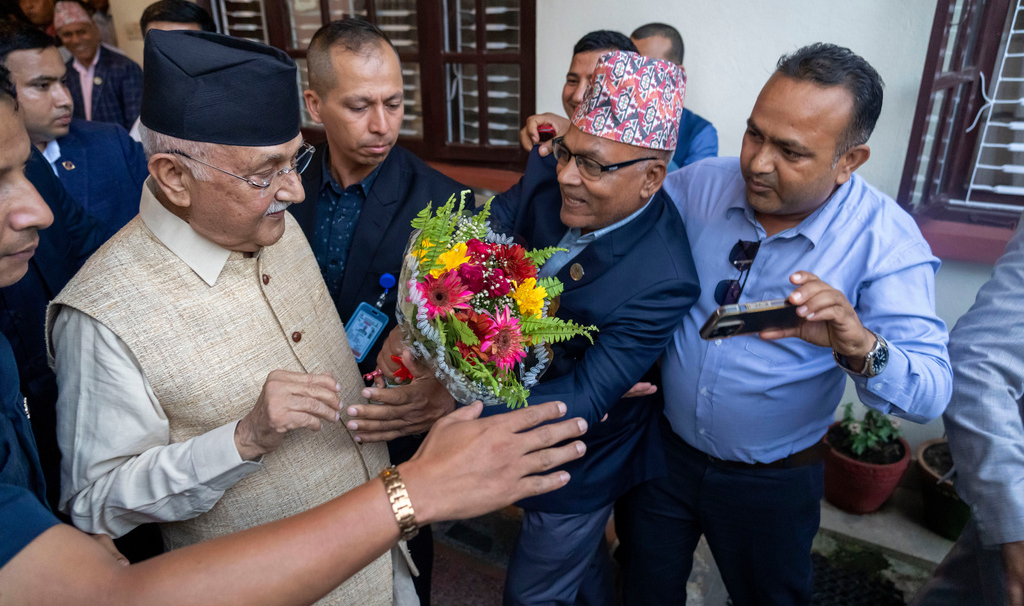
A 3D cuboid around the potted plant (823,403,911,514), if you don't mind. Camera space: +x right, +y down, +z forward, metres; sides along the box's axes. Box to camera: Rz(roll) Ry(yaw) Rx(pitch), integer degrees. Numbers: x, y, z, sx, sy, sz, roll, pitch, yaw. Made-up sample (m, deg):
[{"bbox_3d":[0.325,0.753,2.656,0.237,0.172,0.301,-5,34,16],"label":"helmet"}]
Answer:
[{"bbox_3d":[1.188,0.500,2.302,0.280,0.400,0.280,0,22,0],"label":"potted plant"}]

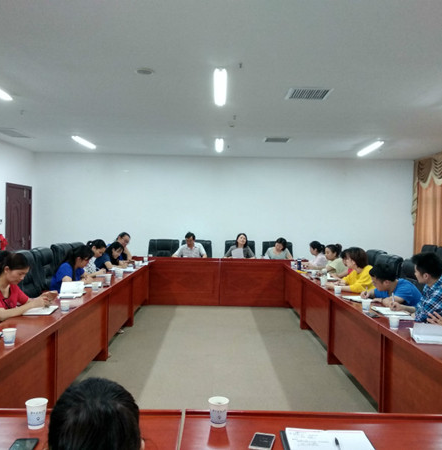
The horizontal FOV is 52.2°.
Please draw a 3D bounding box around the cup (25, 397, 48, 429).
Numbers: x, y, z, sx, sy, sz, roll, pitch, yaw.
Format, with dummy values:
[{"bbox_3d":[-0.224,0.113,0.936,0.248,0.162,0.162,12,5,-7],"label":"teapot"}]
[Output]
[{"bbox_3d":[-0.636,0.651,1.552,0.073,0.085,0.073,1,0,-1],"label":"cup"}]

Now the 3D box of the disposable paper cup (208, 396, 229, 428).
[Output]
[{"bbox_3d":[-0.007,0.648,1.550,0.074,0.088,0.074,1,1,-1],"label":"disposable paper cup"}]

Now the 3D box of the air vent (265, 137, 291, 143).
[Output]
[{"bbox_3d":[0.931,-1.415,7.482,0.430,0.030,0.430,1,0,-1],"label":"air vent"}]

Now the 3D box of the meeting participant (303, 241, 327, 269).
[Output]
[{"bbox_3d":[1.516,0.867,7.468,0.750,1.200,0.500,1,0,-1],"label":"meeting participant"}]

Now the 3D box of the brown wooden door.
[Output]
[{"bbox_3d":[-4.037,0.257,8.929,0.100,2.100,1.120,1,1,-1],"label":"brown wooden door"}]

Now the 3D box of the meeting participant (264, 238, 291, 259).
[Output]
[{"bbox_3d":[1.106,0.854,8.634,0.520,1.200,0.750,1,0,-1],"label":"meeting participant"}]

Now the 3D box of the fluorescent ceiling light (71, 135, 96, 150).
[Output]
[{"bbox_3d":[-2.590,-1.558,8.602,0.135,0.075,1.270,1,0,-1],"label":"fluorescent ceiling light"}]

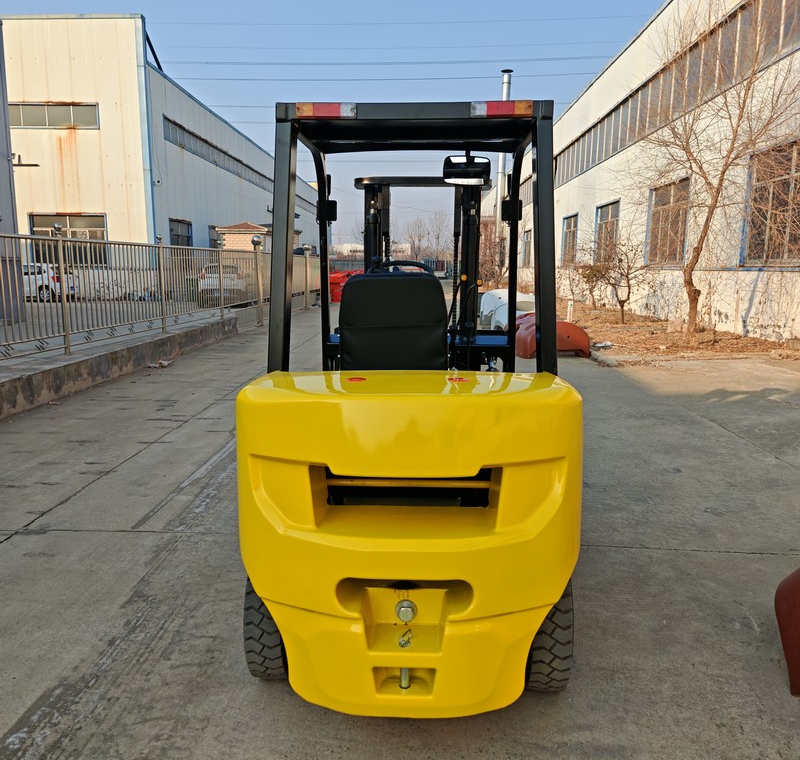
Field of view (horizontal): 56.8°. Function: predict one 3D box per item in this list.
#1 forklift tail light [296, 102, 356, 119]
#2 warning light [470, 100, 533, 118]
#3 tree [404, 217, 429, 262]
[{"bbox_3d":[-0.243,-0.889,2.445,0.200,0.052,0.042,0,9,3],"label":"forklift tail light"},{"bbox_3d":[0.334,-0.884,2.420,0.202,0.052,0.042,0,9,3],"label":"warning light"},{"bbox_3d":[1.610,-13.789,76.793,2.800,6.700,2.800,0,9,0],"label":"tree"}]

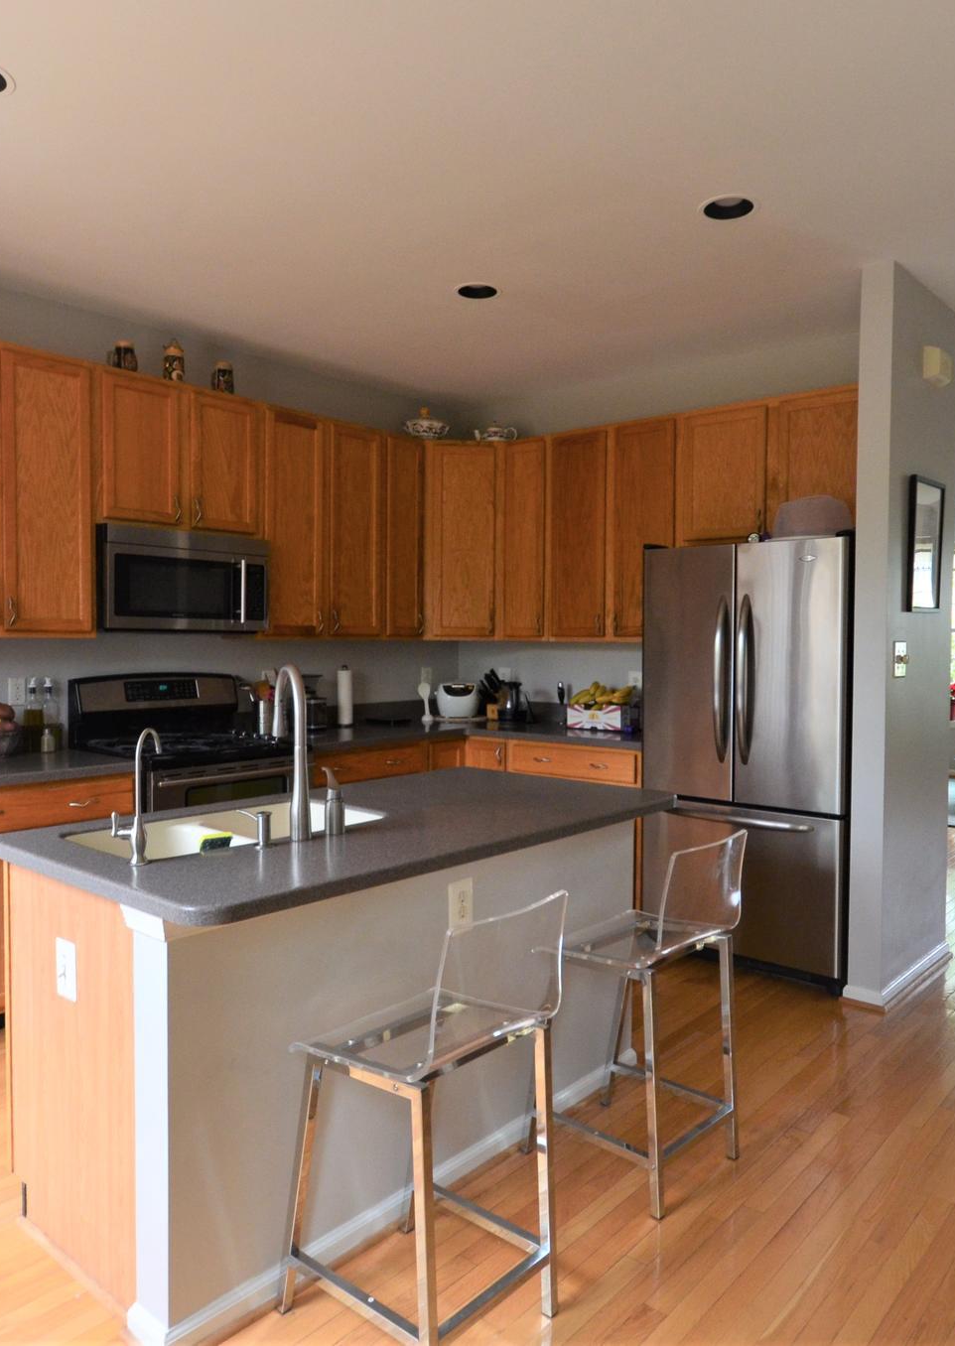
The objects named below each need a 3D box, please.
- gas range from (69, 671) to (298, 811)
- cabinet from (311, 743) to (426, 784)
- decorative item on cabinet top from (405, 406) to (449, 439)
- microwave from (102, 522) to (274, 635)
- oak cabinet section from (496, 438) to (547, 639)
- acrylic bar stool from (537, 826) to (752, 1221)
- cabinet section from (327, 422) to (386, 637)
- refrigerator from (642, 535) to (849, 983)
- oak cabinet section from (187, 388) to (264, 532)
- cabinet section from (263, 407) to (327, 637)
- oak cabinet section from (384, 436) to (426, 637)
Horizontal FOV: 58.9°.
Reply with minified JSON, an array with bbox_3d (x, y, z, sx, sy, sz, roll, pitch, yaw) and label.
[{"bbox_3d":[-1.215,0.634,3.629,0.760,1.200,0.700,-1,2,-45],"label":"gas range"},{"bbox_3d":[-0.701,0.774,4.174,0.620,0.885,0.695,2,3,45],"label":"cabinet"},{"bbox_3d":[-0.275,-1.394,4.692,0.250,0.200,0.210,0,2,0],"label":"decorative item on cabinet top"},{"bbox_3d":[-1.316,-0.377,3.665,0.410,0.427,0.745,2,3,45],"label":"microwave"},{"bbox_3d":[0.343,-0.712,4.754,0.334,1.062,0.330,2,3,42],"label":"oak cabinet section"},{"bbox_3d":[0.412,0.842,2.215,0.455,0.875,0.390,2,2,43],"label":"acrylic bar stool"},{"bbox_3d":[-0.729,-0.708,4.429,0.330,1.062,0.379,2,3,42],"label":"cabinet section"},{"bbox_3d":[1.248,0.353,3.696,0.830,1.770,0.770,2,2,35],"label":"refrigerator"},{"bbox_3d":[-1.232,-0.923,3.862,0.330,0.596,0.372,2,3,42],"label":"oak cabinet section"},{"bbox_3d":[-0.982,-0.699,4.149,0.330,1.062,0.377,2,3,42],"label":"cabinet section"},{"bbox_3d":[-0.500,-0.716,4.682,0.330,1.062,0.303,2,3,42],"label":"oak cabinet section"}]

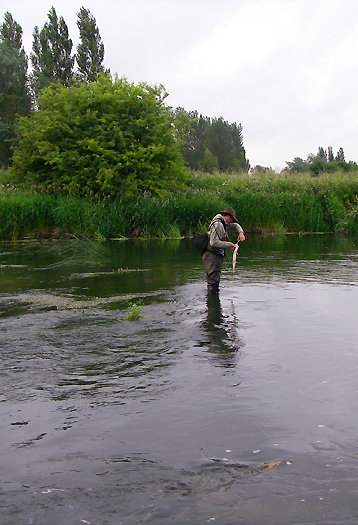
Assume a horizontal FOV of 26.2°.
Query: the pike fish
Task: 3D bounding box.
[{"bbox_3d":[0.798,-0.080,10.800,0.060,0.400,0.070,8,6,-17],"label":"pike fish"}]

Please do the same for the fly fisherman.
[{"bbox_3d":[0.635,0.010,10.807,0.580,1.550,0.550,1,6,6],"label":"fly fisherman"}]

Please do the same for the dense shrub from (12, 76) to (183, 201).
[{"bbox_3d":[-2.690,-4.027,26.000,5.600,4.200,5.000,0,6,0],"label":"dense shrub"}]

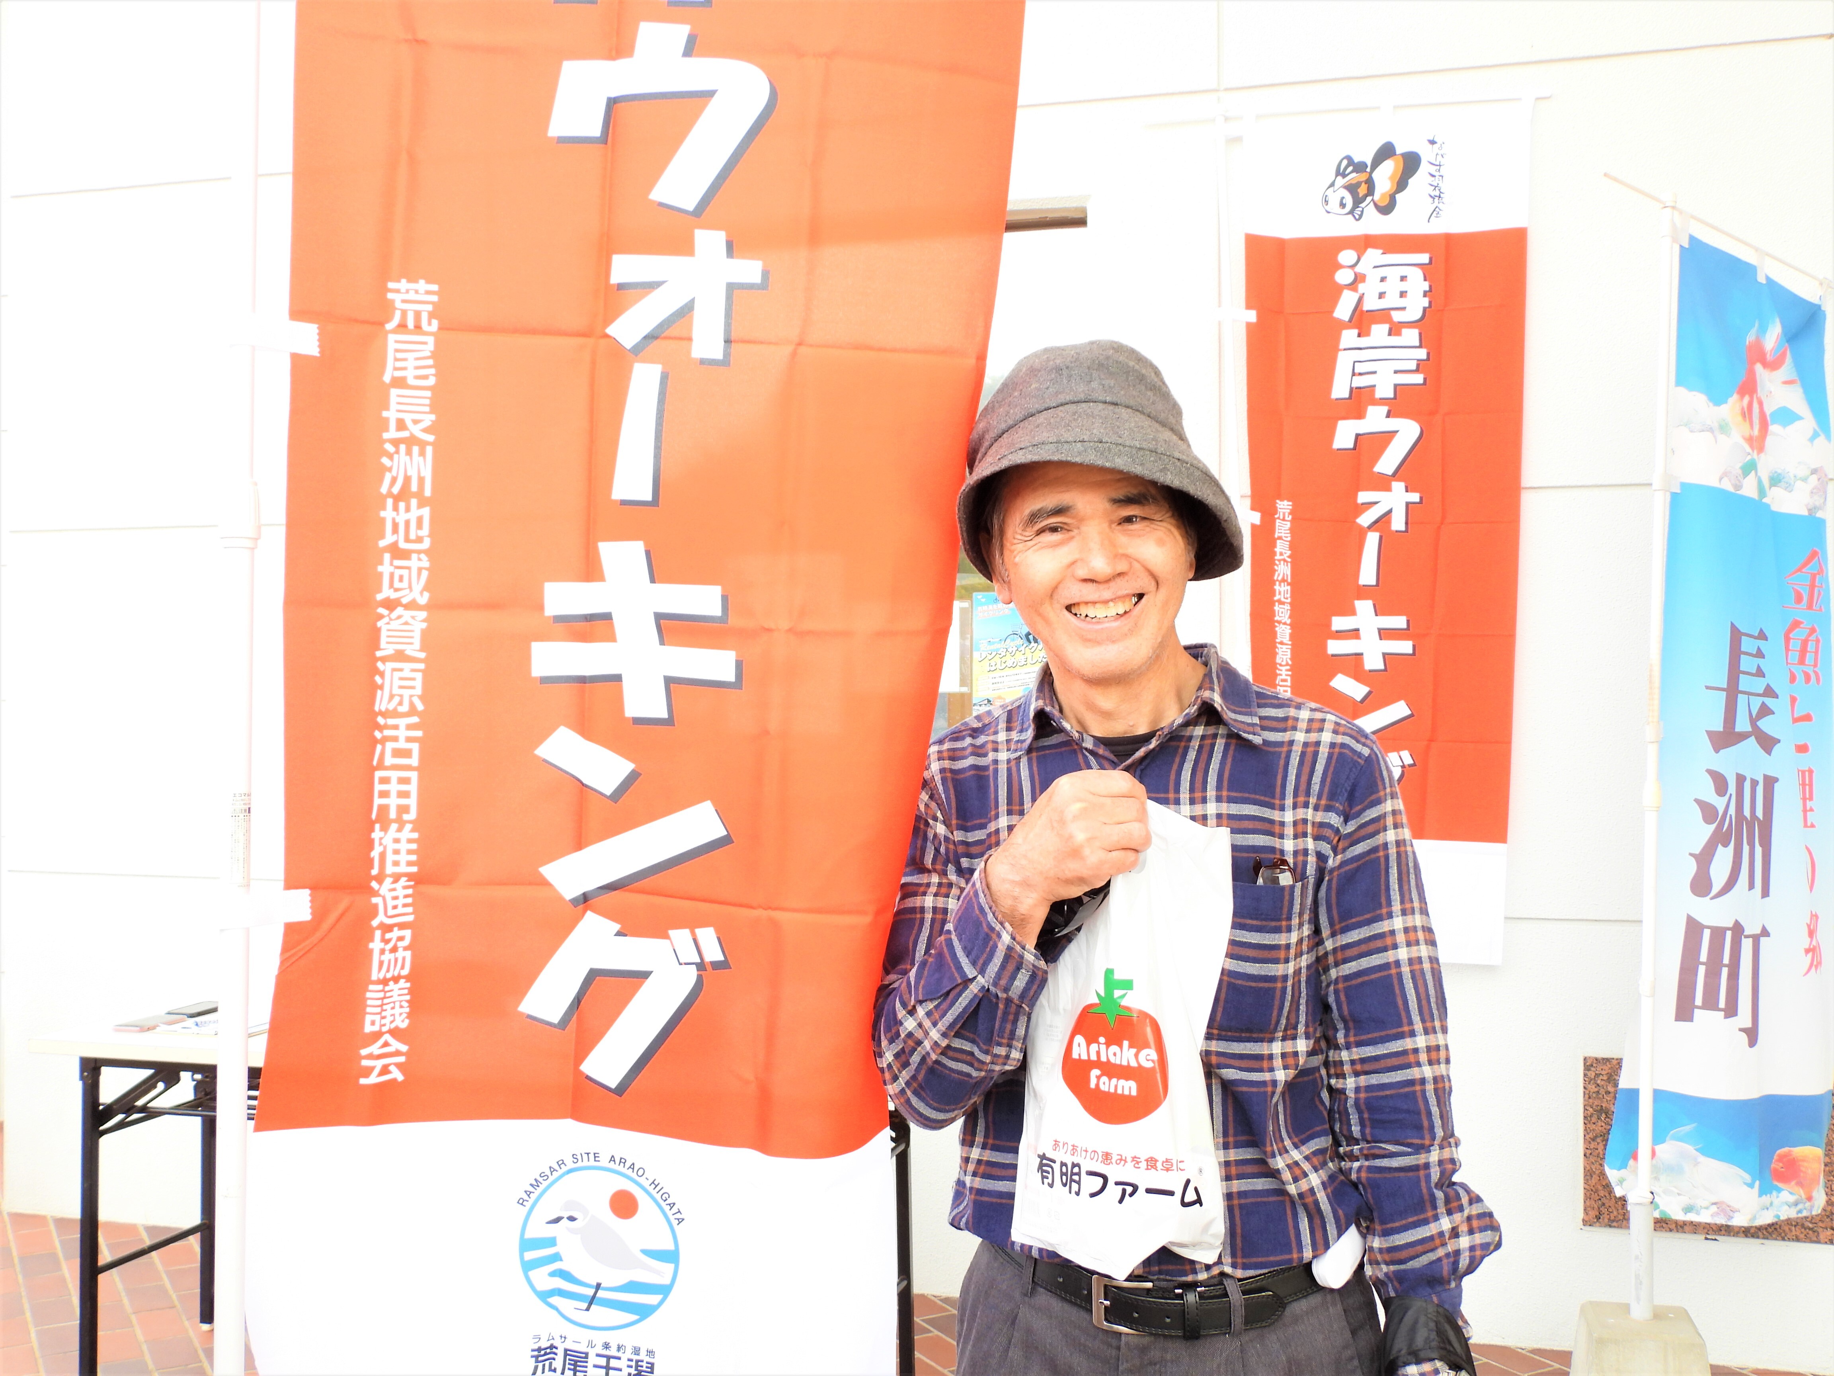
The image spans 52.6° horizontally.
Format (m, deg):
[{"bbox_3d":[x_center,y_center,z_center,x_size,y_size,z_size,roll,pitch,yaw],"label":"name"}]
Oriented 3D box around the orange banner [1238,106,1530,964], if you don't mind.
[{"bbox_3d":[0.990,-0.318,3.950,0.595,1.800,0.050,0,-1,12],"label":"orange banner"}]

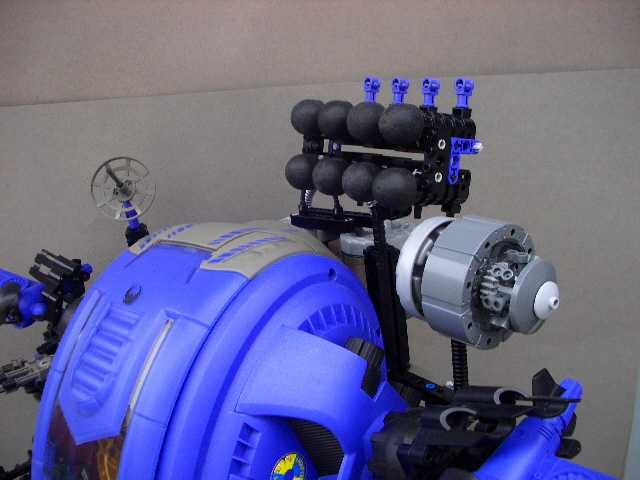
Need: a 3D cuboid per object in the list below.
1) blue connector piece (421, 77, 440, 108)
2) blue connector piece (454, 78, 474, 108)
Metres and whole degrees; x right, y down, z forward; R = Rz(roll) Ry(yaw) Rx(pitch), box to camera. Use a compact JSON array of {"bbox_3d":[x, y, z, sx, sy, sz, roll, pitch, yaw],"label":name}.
[{"bbox_3d":[0.063,-0.085,0.372,0.008,0.016,0.007,-5,15,-41],"label":"blue connector piece"},{"bbox_3d":[0.079,-0.080,0.354,0.008,0.016,0.007,-5,15,-41],"label":"blue connector piece"}]

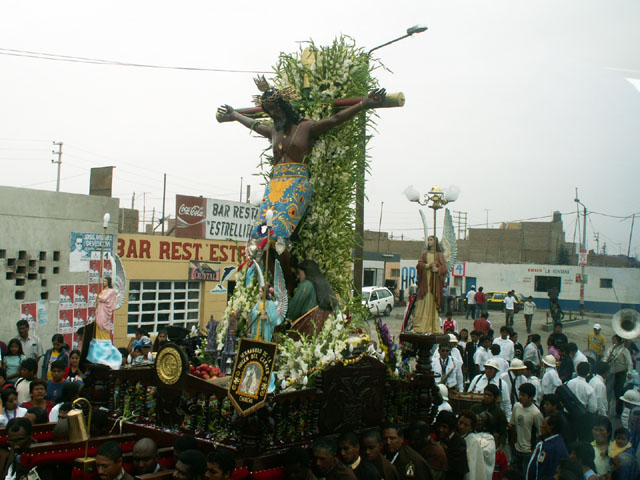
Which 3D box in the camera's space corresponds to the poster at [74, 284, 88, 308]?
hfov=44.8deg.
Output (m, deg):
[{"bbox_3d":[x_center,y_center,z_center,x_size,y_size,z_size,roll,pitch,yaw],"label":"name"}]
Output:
[{"bbox_3d":[-4.278,1.014,13.941,0.010,0.420,0.295,1,-2,37],"label":"poster"}]

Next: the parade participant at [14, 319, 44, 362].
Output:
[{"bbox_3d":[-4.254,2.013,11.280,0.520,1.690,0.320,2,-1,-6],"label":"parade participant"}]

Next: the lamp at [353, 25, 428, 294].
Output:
[{"bbox_3d":[1.595,-0.784,18.240,1.817,8.368,0.280,1,-2,37],"label":"lamp"}]

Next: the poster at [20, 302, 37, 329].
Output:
[{"bbox_3d":[-4.914,1.277,13.100,0.010,0.420,0.300,1,-2,37],"label":"poster"}]

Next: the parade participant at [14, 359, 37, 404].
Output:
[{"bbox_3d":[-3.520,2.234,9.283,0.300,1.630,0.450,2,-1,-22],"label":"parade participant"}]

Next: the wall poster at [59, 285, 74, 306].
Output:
[{"bbox_3d":[-4.375,0.975,13.400,0.020,0.400,0.305,1,-1,34],"label":"wall poster"}]

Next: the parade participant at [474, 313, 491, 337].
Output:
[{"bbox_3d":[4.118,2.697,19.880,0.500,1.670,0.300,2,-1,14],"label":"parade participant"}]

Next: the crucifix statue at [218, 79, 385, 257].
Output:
[{"bbox_3d":[-0.250,-0.529,7.013,1.720,1.840,0.500,1,-1,30],"label":"crucifix statue"}]

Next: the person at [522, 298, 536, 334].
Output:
[{"bbox_3d":[9.401,3.370,34.780,0.500,1.660,0.360,2,-1,9],"label":"person"}]

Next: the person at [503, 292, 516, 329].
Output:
[{"bbox_3d":[9.044,3.331,36.980,0.550,1.680,0.380,2,-1,6],"label":"person"}]

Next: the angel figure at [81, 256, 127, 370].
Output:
[{"bbox_3d":[-1.938,0.658,6.950,0.360,1.000,0.360,3,-1,-28],"label":"angel figure"}]

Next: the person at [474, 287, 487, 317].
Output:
[{"bbox_3d":[8.478,3.347,40.980,0.550,1.680,0.340,2,-1,6],"label":"person"}]

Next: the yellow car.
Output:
[{"bbox_3d":[11.000,3.750,48.200,4.150,1.400,1.650,1,-1,31],"label":"yellow car"}]

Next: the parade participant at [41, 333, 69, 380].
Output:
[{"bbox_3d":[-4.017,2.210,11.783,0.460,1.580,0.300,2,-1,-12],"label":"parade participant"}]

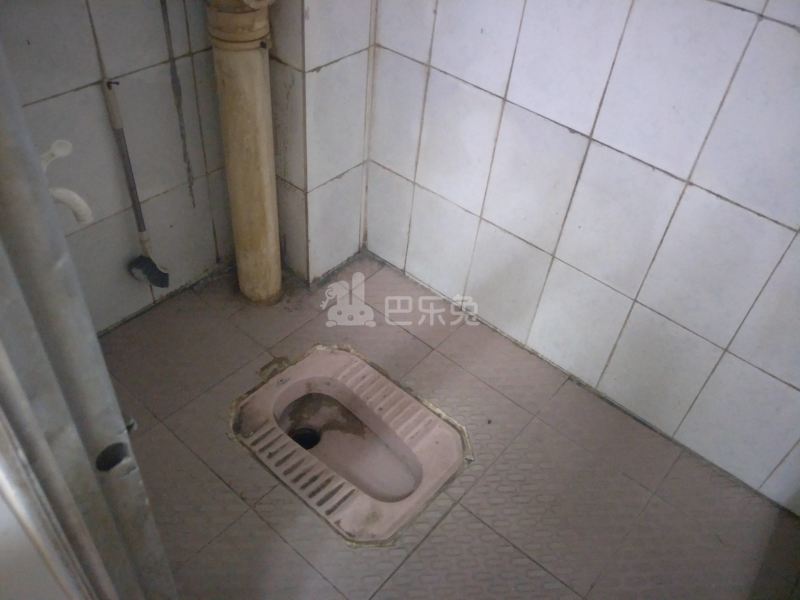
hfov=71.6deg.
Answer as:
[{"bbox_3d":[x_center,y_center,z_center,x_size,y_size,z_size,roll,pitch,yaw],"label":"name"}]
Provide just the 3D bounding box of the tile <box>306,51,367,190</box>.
[{"bbox_3d":[-0.167,-0.462,1.431,0.014,0.316,0.211,33,50,27],"label":"tile"}]

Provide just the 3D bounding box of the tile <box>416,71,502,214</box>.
[{"bbox_3d":[0.143,-0.383,1.365,0.222,0.316,0.014,33,50,27],"label":"tile"}]

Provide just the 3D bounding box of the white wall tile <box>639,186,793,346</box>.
[{"bbox_3d":[0.610,-0.062,1.092,0.199,0.296,0.014,33,50,27],"label":"white wall tile"}]

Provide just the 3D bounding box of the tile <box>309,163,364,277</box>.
[{"bbox_3d":[-0.184,-0.221,1.591,0.010,0.300,0.200,33,51,27],"label":"tile"}]

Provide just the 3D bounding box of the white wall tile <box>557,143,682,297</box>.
[{"bbox_3d":[0.459,-0.166,1.180,0.206,0.301,0.014,33,50,27],"label":"white wall tile"}]

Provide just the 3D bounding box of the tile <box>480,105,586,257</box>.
[{"bbox_3d":[0.304,-0.271,1.272,0.212,0.309,0.014,33,50,27],"label":"tile"}]

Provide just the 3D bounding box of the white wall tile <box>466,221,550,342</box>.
[{"bbox_3d":[0.271,-0.039,1.444,0.200,0.300,0.010,33,51,27],"label":"white wall tile"}]

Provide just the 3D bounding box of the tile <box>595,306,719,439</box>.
[{"bbox_3d":[0.597,0.162,1.293,0.205,0.308,0.014,33,50,27],"label":"tile"}]

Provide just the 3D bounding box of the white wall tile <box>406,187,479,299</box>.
[{"bbox_3d":[0.109,-0.141,1.525,0.200,0.300,0.010,33,51,27],"label":"white wall tile"}]

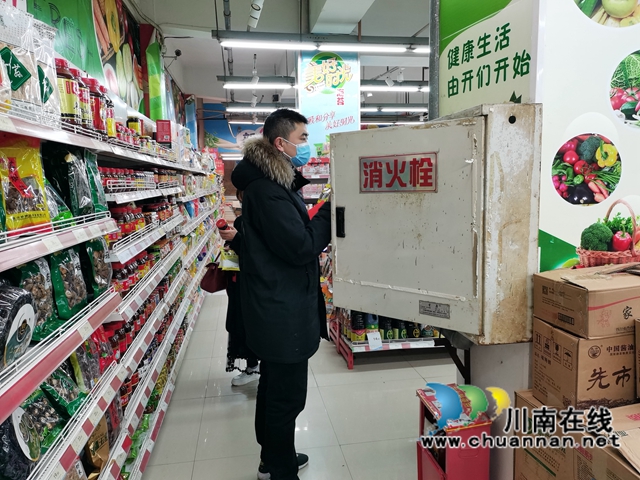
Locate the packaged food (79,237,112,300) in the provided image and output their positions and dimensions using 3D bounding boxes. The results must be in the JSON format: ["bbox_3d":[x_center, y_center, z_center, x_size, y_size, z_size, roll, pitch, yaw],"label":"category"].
[{"bbox_3d":[-1.000,0.125,2.188,0.060,0.290,0.180,-9,6,3],"label":"packaged food"}]

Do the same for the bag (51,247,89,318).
[{"bbox_3d":[-0.977,0.161,1.900,0.065,0.290,0.180,-9,7,0],"label":"bag"}]

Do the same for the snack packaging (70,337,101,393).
[{"bbox_3d":[-0.979,0.493,2.035,0.060,0.265,0.165,-12,7,0],"label":"snack packaging"}]

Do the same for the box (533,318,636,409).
[{"bbox_3d":[0.847,0.407,1.536,0.235,0.268,0.203,-3,7,-13],"label":"box"}]

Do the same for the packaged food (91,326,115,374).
[{"bbox_3d":[-0.995,0.504,2.217,0.055,0.210,0.150,-14,7,2],"label":"packaged food"}]

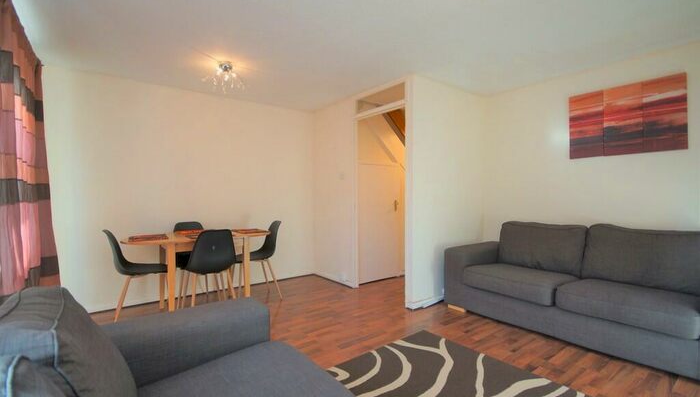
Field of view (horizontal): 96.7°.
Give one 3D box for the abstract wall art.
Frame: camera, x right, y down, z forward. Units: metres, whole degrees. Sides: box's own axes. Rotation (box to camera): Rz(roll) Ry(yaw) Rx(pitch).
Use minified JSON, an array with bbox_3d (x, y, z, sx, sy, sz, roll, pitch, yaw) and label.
[{"bbox_3d":[2.403,-0.689,2.752,0.029,0.604,0.790,-1,1,-37],"label":"abstract wall art"}]

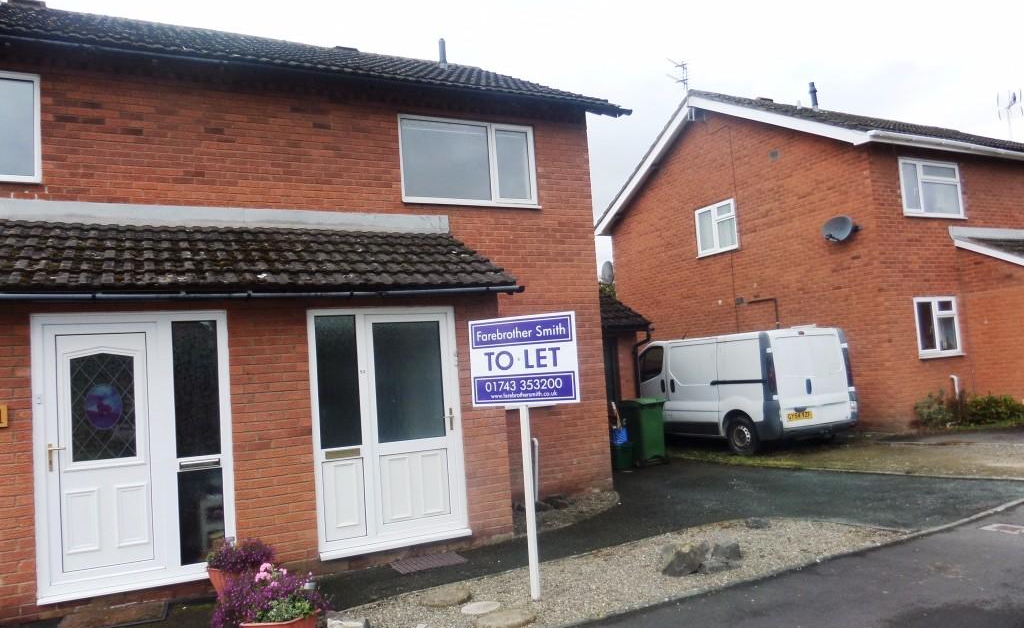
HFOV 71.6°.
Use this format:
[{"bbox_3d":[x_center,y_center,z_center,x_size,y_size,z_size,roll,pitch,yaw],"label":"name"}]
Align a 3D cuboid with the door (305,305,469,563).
[{"bbox_3d":[-1.056,0.979,6.187,1.330,2.070,0.100,-2,-4,-27],"label":"door"}]

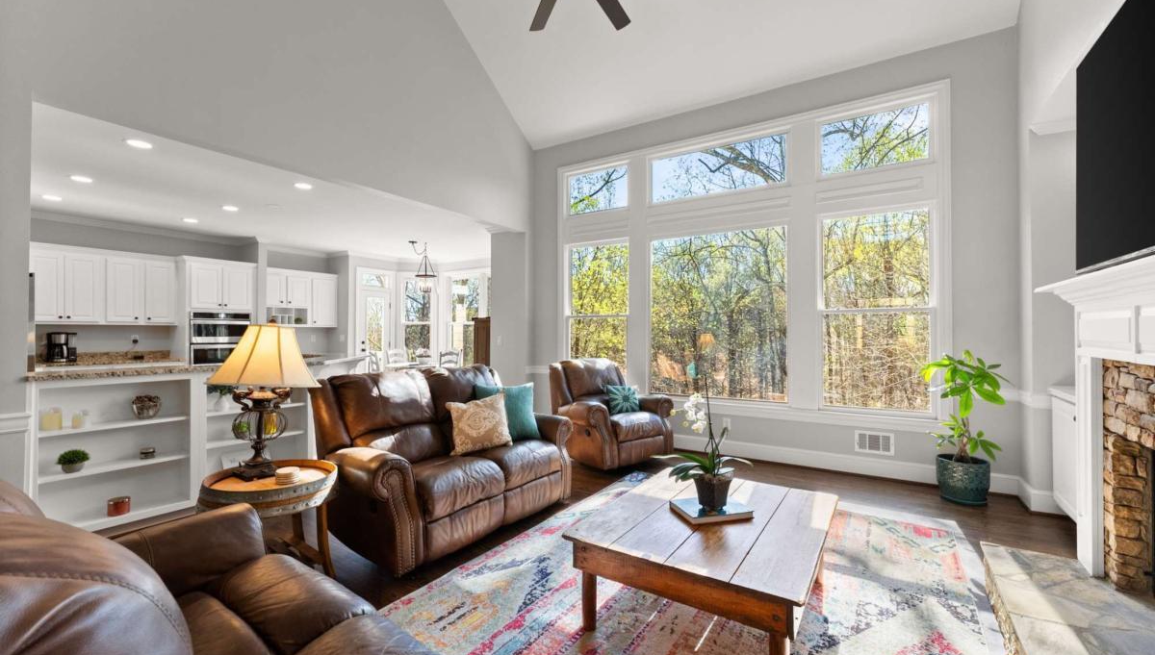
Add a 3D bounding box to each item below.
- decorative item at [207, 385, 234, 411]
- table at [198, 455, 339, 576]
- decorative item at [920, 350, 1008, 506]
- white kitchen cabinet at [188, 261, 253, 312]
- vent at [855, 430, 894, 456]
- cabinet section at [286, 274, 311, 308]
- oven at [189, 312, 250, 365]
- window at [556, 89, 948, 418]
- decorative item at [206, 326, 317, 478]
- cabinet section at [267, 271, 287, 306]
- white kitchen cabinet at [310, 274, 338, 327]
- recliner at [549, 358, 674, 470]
[{"bbox_3d":[-2.808,0.547,3.529,0.140,0.220,0.150,0,-1,32],"label":"decorative item"},{"bbox_3d":[-1.501,1.020,2.218,0.570,0.600,0.570,0,-1,32],"label":"table"},{"bbox_3d":[2.937,0.740,3.400,0.510,1.130,0.470,-1,-1,31],"label":"decorative item"},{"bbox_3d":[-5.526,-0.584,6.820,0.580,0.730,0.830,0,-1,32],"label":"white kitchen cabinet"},{"bbox_3d":[2.607,1.016,3.944,0.290,0.190,0.025,-1,-1,31],"label":"vent"},{"bbox_3d":[-4.909,-0.642,7.783,0.330,0.601,0.378,0,0,33],"label":"cabinet section"},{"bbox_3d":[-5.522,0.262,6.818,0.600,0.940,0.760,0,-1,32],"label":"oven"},{"bbox_3d":[1.417,-0.607,4.679,3.860,2.860,0.120,-1,-1,31],"label":"window"},{"bbox_3d":[-1.641,0.355,2.338,0.490,0.800,0.490,-1,-1,31],"label":"decorative item"},{"bbox_3d":[-5.104,-0.638,7.484,0.330,0.599,0.350,0,0,33],"label":"cabinet section"},{"bbox_3d":[-4.899,-0.495,8.544,0.320,0.990,0.510,-1,-1,31],"label":"white kitchen cabinet"},{"bbox_3d":[0.305,0.836,4.821,1.080,1.020,0.980,0,-1,-35],"label":"recliner"}]

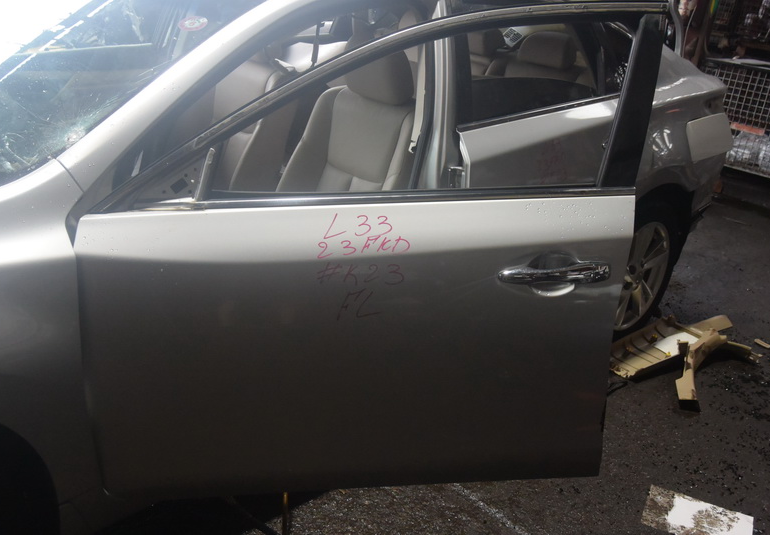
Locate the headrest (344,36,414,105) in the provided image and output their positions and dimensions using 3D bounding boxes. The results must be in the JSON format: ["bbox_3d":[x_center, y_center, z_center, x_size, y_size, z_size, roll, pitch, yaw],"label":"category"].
[{"bbox_3d":[-0.017,-0.653,2.643,0.130,0.210,0.260,-5,20,-45],"label":"headrest"}]

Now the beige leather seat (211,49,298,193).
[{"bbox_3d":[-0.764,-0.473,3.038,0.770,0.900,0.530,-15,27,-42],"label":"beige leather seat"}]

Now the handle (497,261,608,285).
[{"bbox_3d":[0.344,0.010,1.626,0.233,0.038,0.050,1,20,-7],"label":"handle"}]

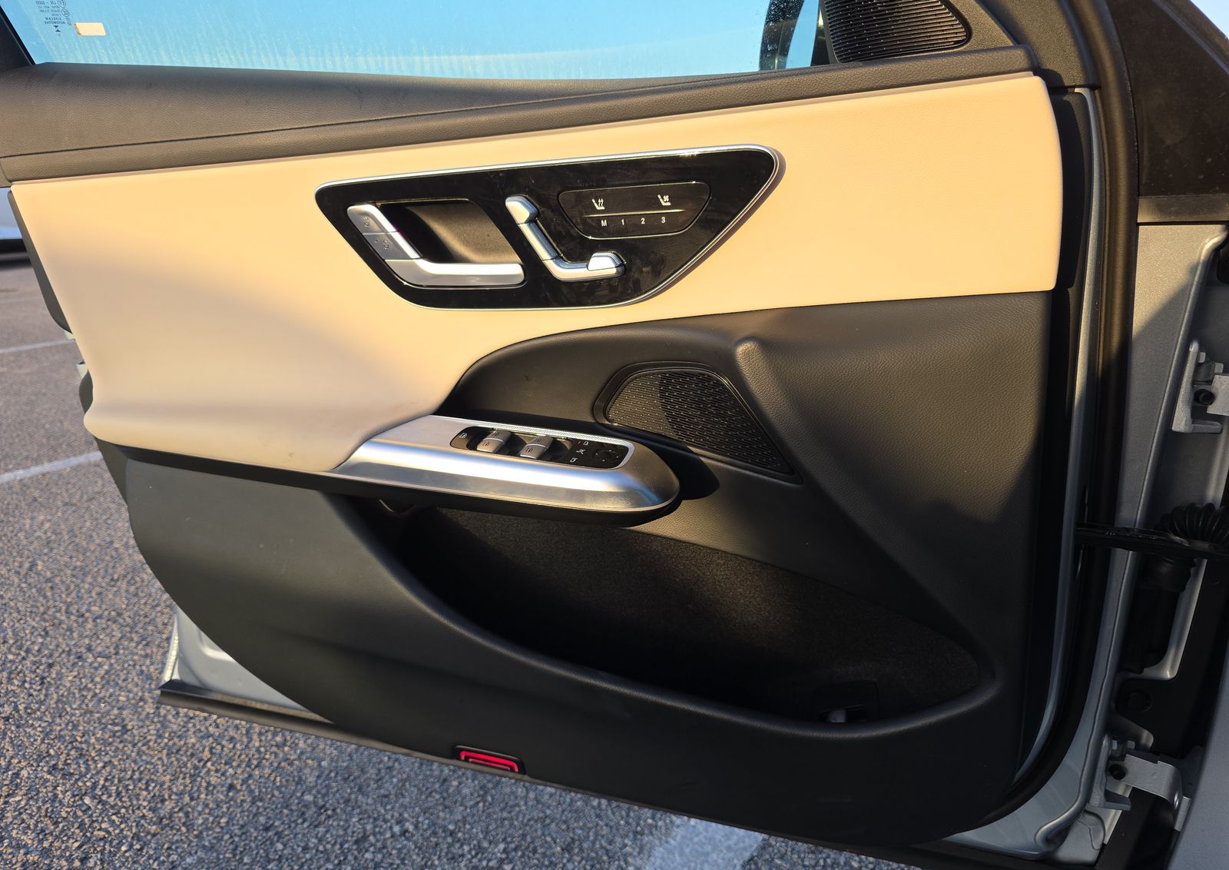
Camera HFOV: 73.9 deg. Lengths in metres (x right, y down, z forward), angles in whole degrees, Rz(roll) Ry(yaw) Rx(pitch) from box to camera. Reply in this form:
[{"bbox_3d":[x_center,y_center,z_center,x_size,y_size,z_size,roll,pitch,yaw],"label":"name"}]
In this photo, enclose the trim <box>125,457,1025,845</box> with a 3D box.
[{"bbox_3d":[-0.098,0.206,0.810,0.913,0.350,0.105,5,17,16],"label":"trim"}]

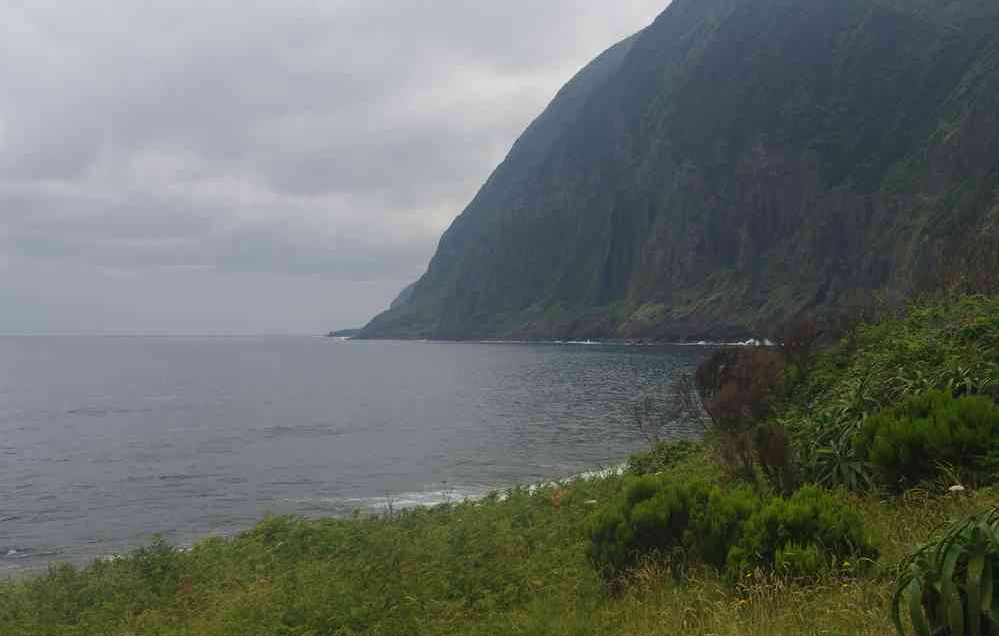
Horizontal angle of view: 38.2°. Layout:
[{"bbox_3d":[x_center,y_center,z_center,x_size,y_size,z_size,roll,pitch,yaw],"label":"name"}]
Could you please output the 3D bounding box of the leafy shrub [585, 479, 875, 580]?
[{"bbox_3d":[1.546,1.435,9.700,1.900,0.680,1.150,0,-1,0],"label":"leafy shrub"}]

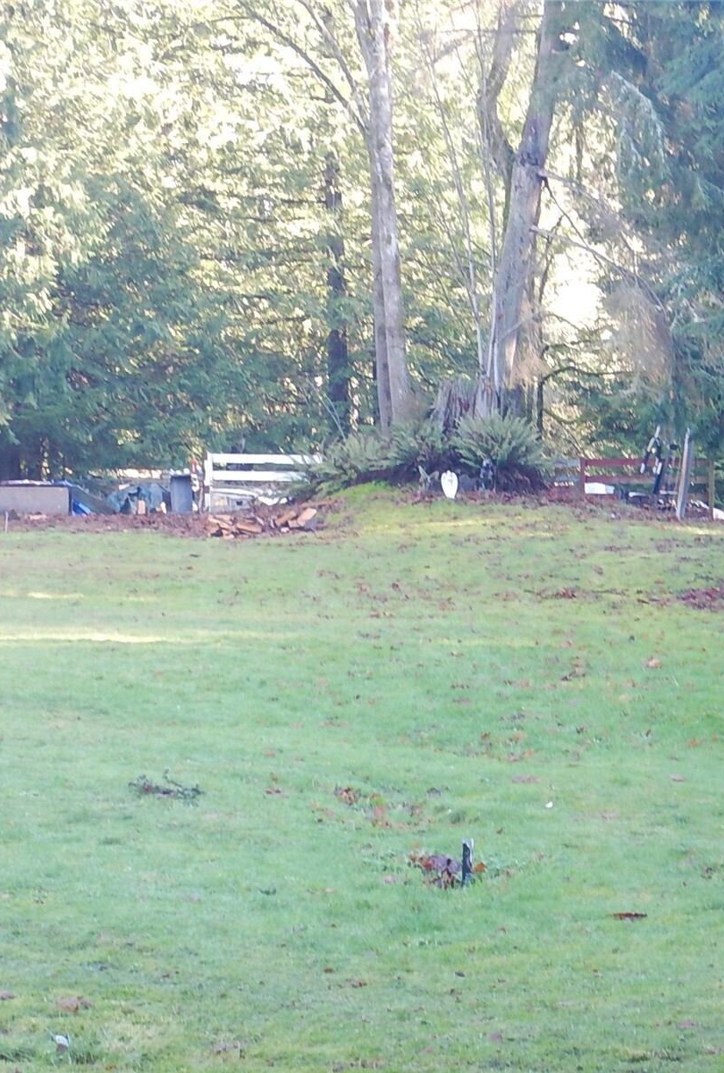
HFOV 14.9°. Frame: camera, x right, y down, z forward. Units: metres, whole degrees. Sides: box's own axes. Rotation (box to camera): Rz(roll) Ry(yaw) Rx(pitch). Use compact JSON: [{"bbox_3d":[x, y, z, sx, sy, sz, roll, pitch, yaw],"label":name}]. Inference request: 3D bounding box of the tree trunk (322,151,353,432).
[{"bbox_3d":[-0.460,-4.471,53.000,0.500,5.750,0.500,0,2,0],"label":"tree trunk"}]

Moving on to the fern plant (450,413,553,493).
[{"bbox_3d":[2.128,-1.280,42.000,1.520,1.170,1.400,0,2,0],"label":"fern plant"}]

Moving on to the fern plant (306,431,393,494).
[{"bbox_3d":[-0.170,-1.127,42.000,1.300,0.970,1.200,0,2,0],"label":"fern plant"}]

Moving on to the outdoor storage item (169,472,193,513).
[{"bbox_3d":[-2.942,-0.708,45.000,0.380,0.660,0.420,0,2,0],"label":"outdoor storage item"}]

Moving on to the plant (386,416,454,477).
[{"bbox_3d":[0.888,-1.366,42.300,1.080,0.930,1.050,0,2,0],"label":"plant"}]

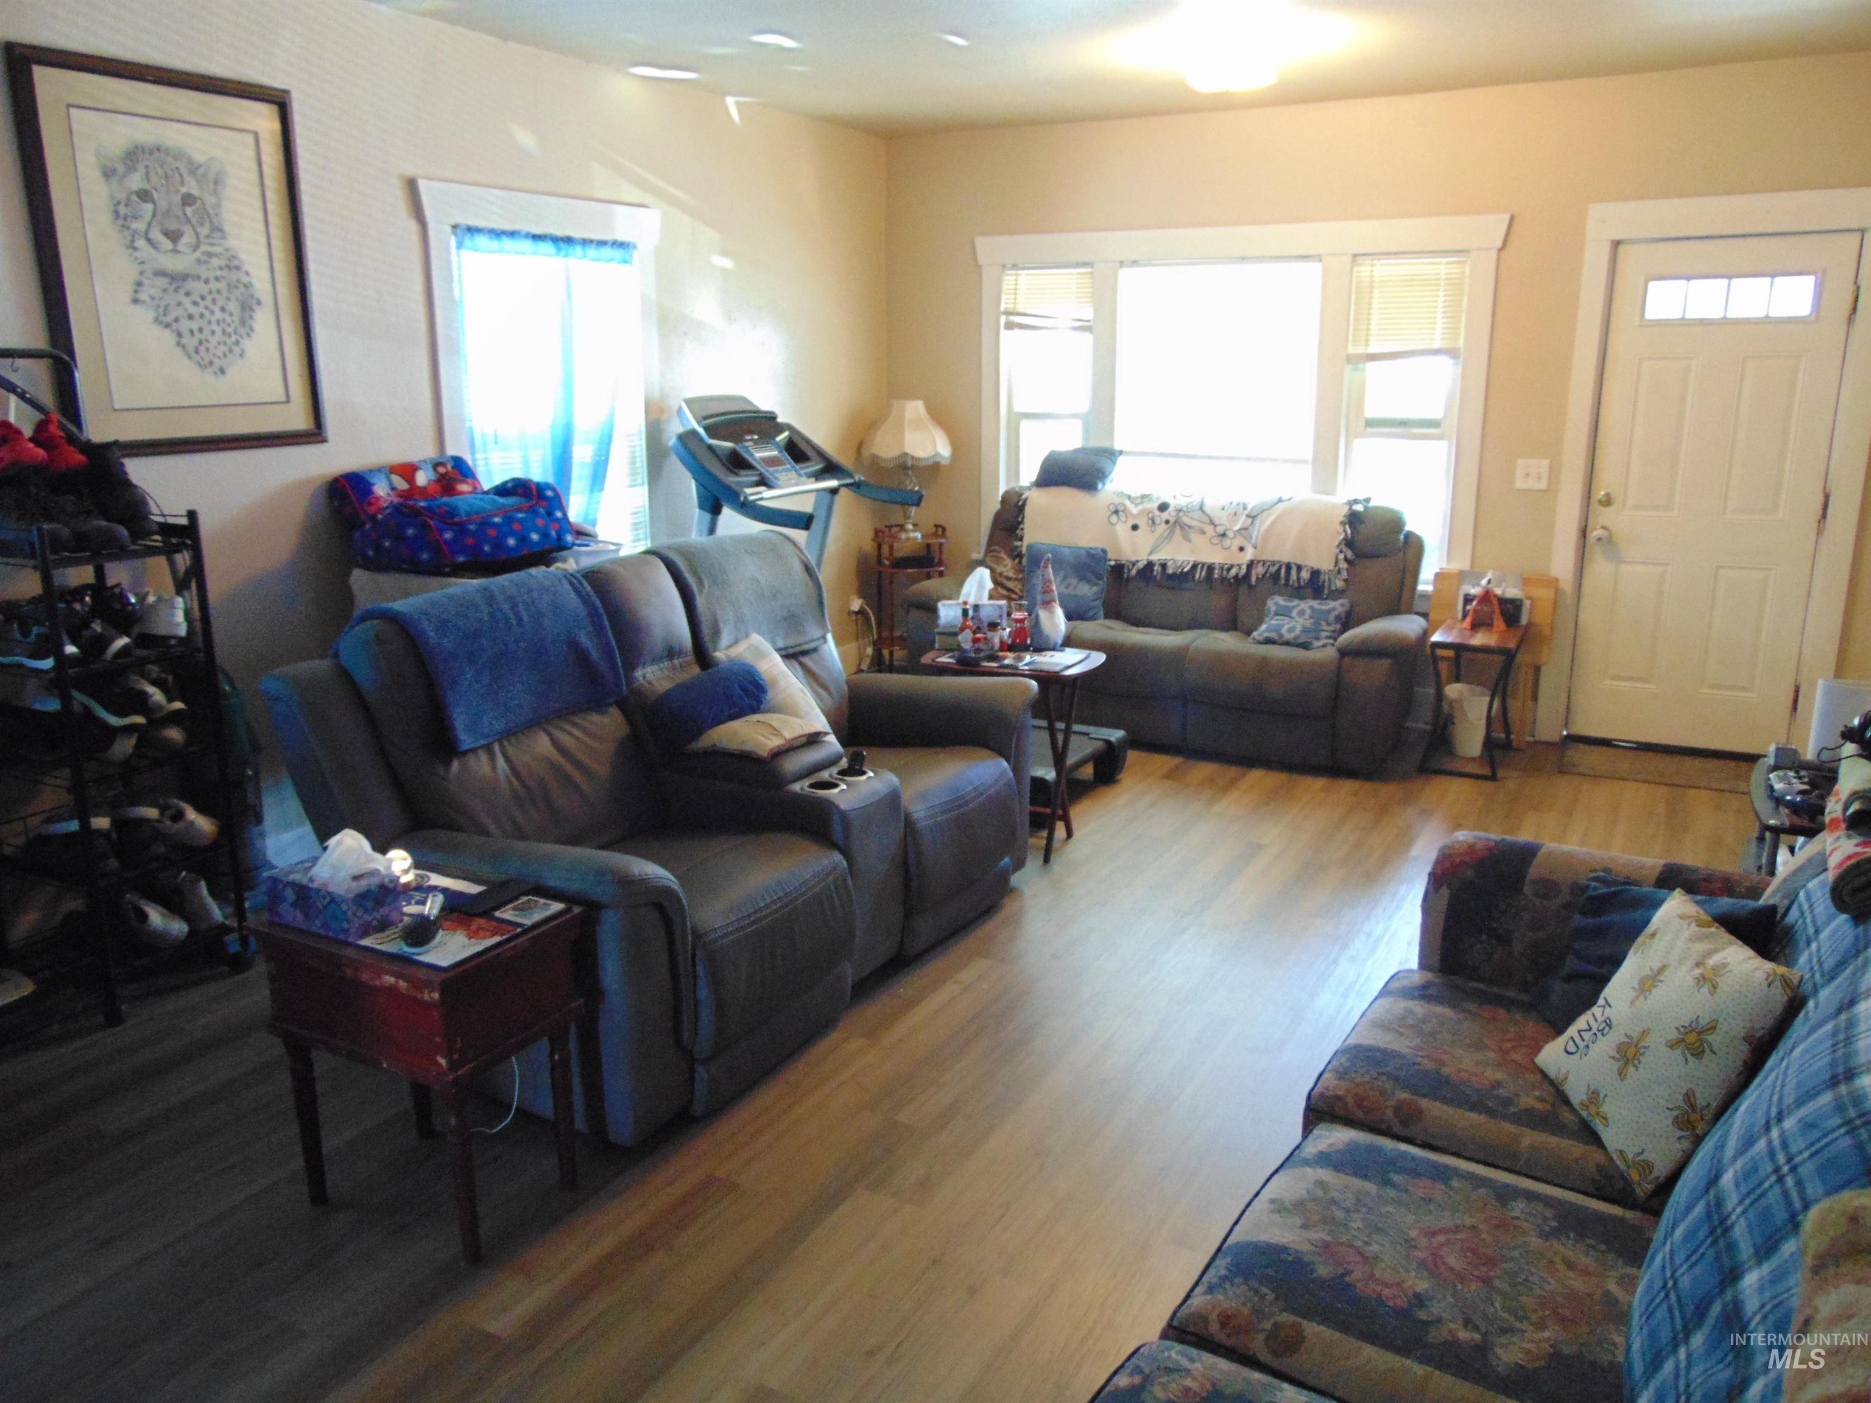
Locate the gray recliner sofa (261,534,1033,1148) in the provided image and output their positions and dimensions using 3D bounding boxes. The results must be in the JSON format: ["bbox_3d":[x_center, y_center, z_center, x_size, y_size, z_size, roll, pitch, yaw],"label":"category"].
[{"bbox_3d":[-0.588,0.161,3.591,1.090,1.019,1.880,7,14,28],"label":"gray recliner sofa"}]

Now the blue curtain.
[{"bbox_3d":[-1.410,-1.116,5.121,0.090,1.245,0.900,7,14,28],"label":"blue curtain"}]

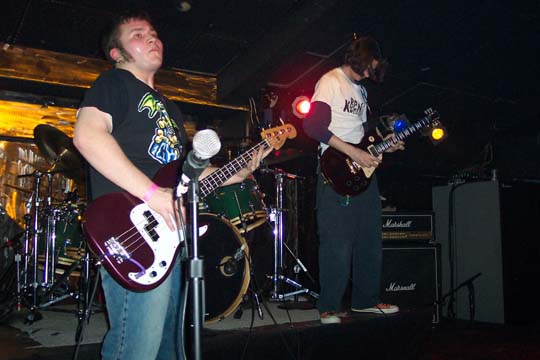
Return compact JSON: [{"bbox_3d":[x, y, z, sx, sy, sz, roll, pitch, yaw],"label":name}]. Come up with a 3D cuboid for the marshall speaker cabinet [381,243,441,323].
[{"bbox_3d":[1.266,1.012,5.578,0.770,0.790,0.370,-1,-3,8],"label":"marshall speaker cabinet"}]

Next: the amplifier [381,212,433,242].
[{"bbox_3d":[1.234,0.459,5.559,0.750,0.290,0.230,-1,-3,8],"label":"amplifier"}]

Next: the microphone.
[{"bbox_3d":[-0.140,-0.033,1.097,0.160,0.052,0.052,-54,0,43],"label":"microphone"}]

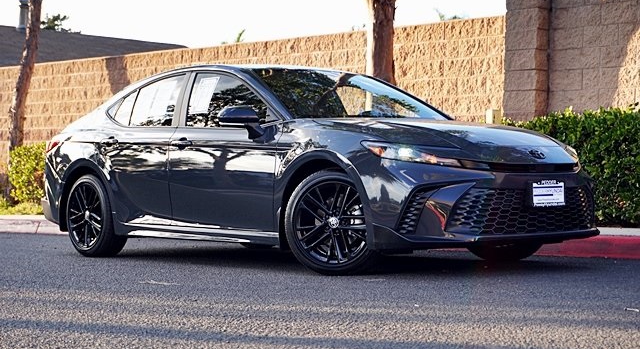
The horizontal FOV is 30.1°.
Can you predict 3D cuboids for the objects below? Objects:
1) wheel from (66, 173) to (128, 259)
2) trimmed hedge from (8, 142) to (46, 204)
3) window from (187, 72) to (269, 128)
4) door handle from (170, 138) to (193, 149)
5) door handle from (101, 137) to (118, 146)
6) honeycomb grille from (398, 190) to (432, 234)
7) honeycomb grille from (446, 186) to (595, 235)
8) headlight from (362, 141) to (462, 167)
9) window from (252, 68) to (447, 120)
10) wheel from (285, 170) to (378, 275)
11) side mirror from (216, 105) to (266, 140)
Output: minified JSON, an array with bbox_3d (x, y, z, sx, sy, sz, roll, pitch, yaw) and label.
[{"bbox_3d":[-1.787,0.327,9.597,0.235,0.667,0.667,-1,0,-41],"label":"wheel"},{"bbox_3d":[-3.780,-0.020,17.000,1.200,0.920,0.800,-1,0,43],"label":"trimmed hedge"},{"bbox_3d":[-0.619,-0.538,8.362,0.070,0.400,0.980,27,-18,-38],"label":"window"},{"bbox_3d":[-0.989,-0.223,8.526,0.060,0.075,0.255,-1,0,-41],"label":"door handle"},{"bbox_3d":[-1.634,-0.256,9.261,0.060,0.070,0.250,-1,0,-41],"label":"door handle"},{"bbox_3d":[0.557,0.217,6.931,0.170,0.250,0.140,-1,0,-21],"label":"honeycomb grille"},{"bbox_3d":[1.279,0.230,7.322,1.290,0.275,0.180,-1,0,-41],"label":"honeycomb grille"},{"bbox_3d":[0.549,-0.120,7.104,0.360,0.165,0.500,-1,0,-41],"label":"headlight"},{"bbox_3d":[0.186,-0.565,8.557,1.400,0.120,0.850,-1,28,-41],"label":"window"},{"bbox_3d":[0.142,0.297,7.428,0.667,0.667,0.235,-1,0,21],"label":"wheel"},{"bbox_3d":[-0.529,-0.348,7.954,0.250,0.215,0.190,-1,0,-41],"label":"side mirror"}]

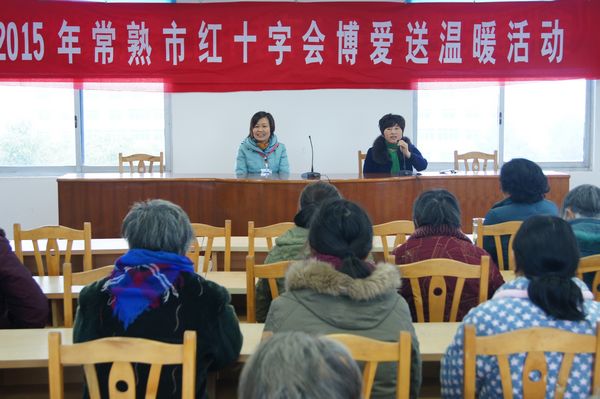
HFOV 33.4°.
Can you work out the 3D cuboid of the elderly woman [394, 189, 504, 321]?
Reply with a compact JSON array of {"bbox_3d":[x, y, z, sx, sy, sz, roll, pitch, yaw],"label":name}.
[{"bbox_3d":[0.637,0.535,4.344,0.500,1.192,0.680,0,5,-1],"label":"elderly woman"}]

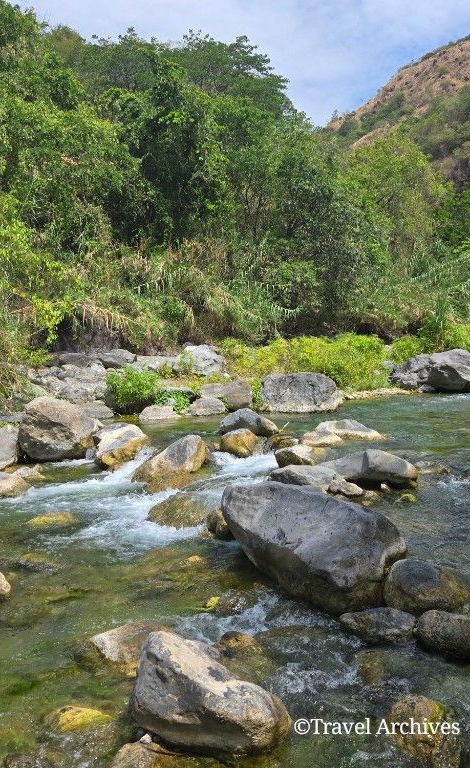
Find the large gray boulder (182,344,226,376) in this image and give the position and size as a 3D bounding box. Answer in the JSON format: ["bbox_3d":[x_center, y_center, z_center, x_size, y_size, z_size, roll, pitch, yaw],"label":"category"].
[{"bbox_3d":[-0.760,-0.564,17.000,1.145,0.844,0.916,0,5,0],"label":"large gray boulder"}]

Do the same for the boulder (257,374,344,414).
[{"bbox_3d":[1.225,0.162,12.584,1.539,0.741,1.040,0,4,5],"label":"boulder"}]

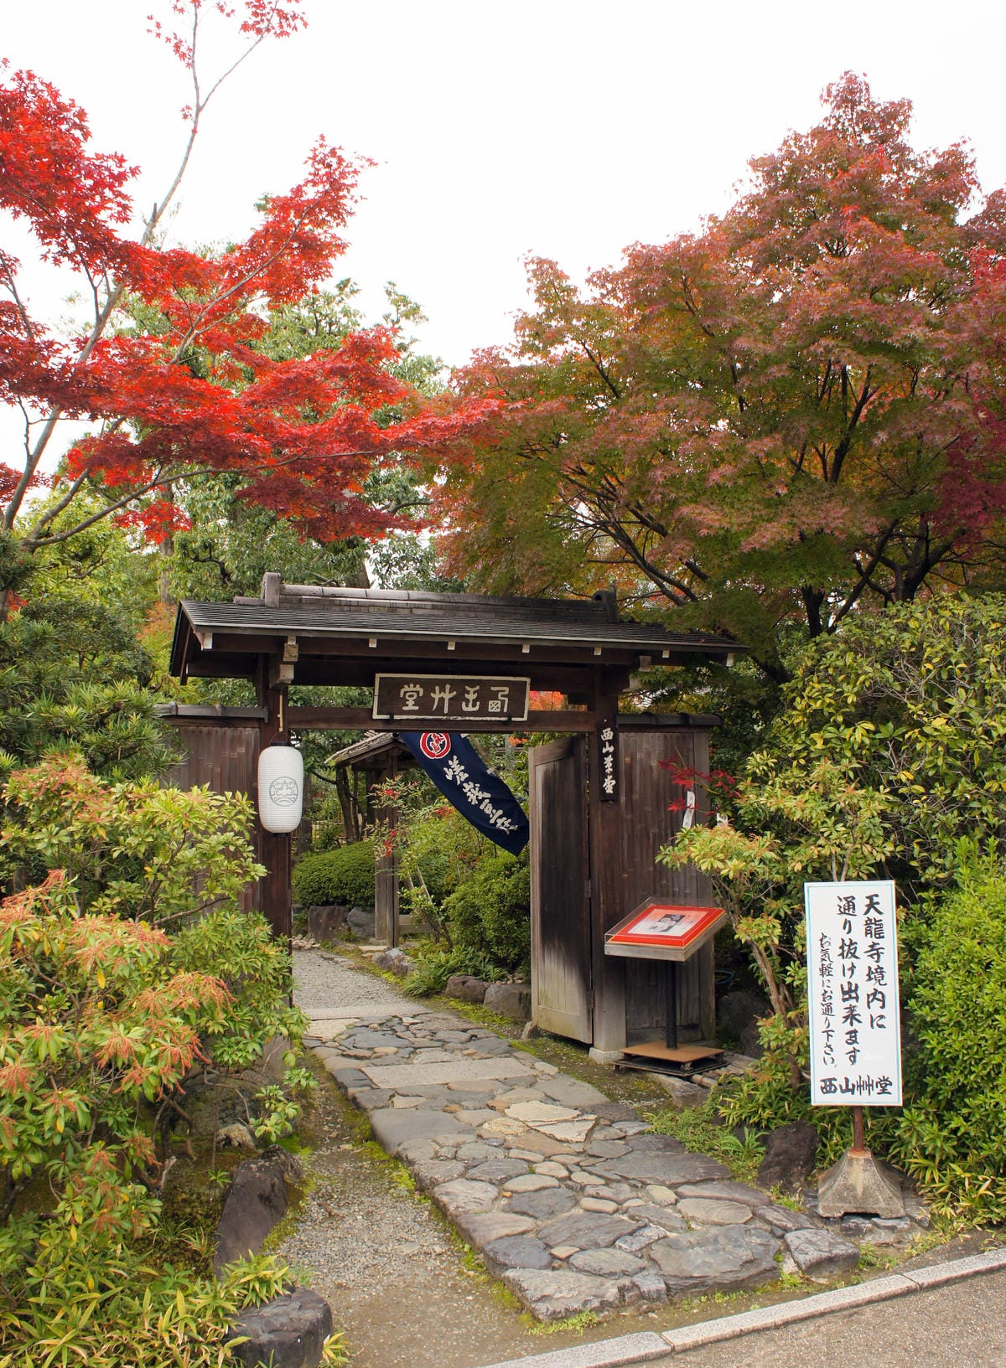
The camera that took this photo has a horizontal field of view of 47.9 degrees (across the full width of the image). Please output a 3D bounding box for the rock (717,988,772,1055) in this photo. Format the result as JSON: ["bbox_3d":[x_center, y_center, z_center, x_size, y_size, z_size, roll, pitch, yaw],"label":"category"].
[{"bbox_3d":[1.482,2.075,6.976,0.320,0.380,0.300,-1,-5,0],"label":"rock"}]

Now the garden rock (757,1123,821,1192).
[{"bbox_3d":[1.170,1.950,4.673,0.230,0.260,0.210,-1,-5,0],"label":"garden rock"}]

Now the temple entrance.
[{"bbox_3d":[-0.194,0.807,6.555,3.440,2.830,1.520,1,-5,-23],"label":"temple entrance"}]

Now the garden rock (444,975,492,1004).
[{"bbox_3d":[-0.263,2.310,8.597,0.330,0.200,0.240,-2,-5,15],"label":"garden rock"}]

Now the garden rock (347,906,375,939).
[{"bbox_3d":[-1.449,2.543,12.026,0.380,0.320,0.280,-1,-5,0],"label":"garden rock"}]

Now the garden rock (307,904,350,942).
[{"bbox_3d":[-1.832,2.509,11.897,0.440,0.370,0.300,-1,-5,0],"label":"garden rock"}]

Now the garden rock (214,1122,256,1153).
[{"bbox_3d":[-1.157,1.960,4.907,0.175,0.120,0.150,-1,-5,0],"label":"garden rock"}]

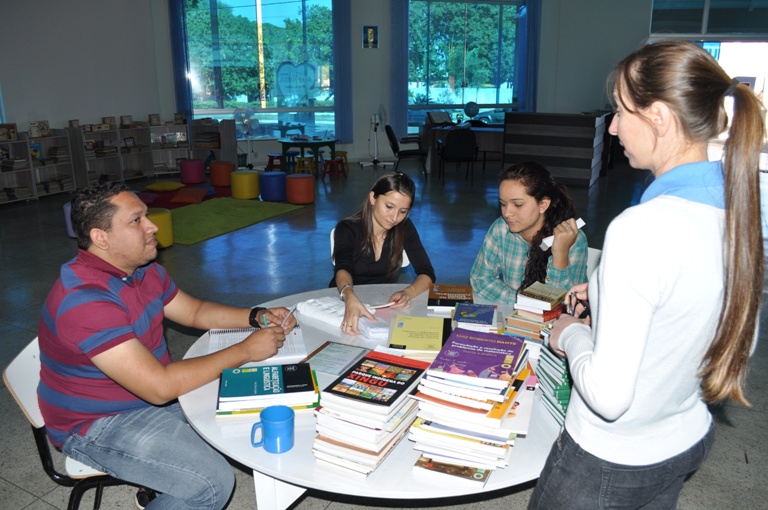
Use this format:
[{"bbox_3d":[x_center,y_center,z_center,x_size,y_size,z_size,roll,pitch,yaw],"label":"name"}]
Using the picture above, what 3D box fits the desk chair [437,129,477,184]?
[{"bbox_3d":[1.160,-1.569,9.179,0.560,0.860,0.580,-1,16,-3],"label":"desk chair"}]

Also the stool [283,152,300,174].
[{"bbox_3d":[-1.605,-1.618,10.211,0.310,0.360,0.310,-3,17,-8],"label":"stool"}]

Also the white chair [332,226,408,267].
[{"bbox_3d":[-0.060,0.311,2.821,0.430,0.820,0.500,-1,16,-3],"label":"white chair"}]

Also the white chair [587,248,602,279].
[{"bbox_3d":[0.729,0.391,2.677,0.430,0.800,0.480,14,22,41],"label":"white chair"}]

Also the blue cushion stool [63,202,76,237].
[{"bbox_3d":[-3.100,-0.365,5.968,0.360,0.350,0.360,0,16,0],"label":"blue cushion stool"}]

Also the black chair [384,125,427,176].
[{"bbox_3d":[0.359,-1.665,9.420,0.640,0.870,0.570,1,17,5],"label":"black chair"}]

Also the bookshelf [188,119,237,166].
[{"bbox_3d":[-3.070,-1.949,10.370,0.660,0.920,0.420,5,17,16],"label":"bookshelf"}]

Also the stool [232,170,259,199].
[{"bbox_3d":[-1.964,-0.996,8.173,0.360,0.345,0.360,-4,17,-13],"label":"stool"}]

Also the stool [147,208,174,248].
[{"bbox_3d":[-2.270,-0.272,5.651,0.360,0.350,0.360,6,17,20],"label":"stool"}]

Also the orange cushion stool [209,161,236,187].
[{"bbox_3d":[-2.582,-1.300,9.208,0.360,0.345,0.360,-5,17,-15],"label":"orange cushion stool"}]

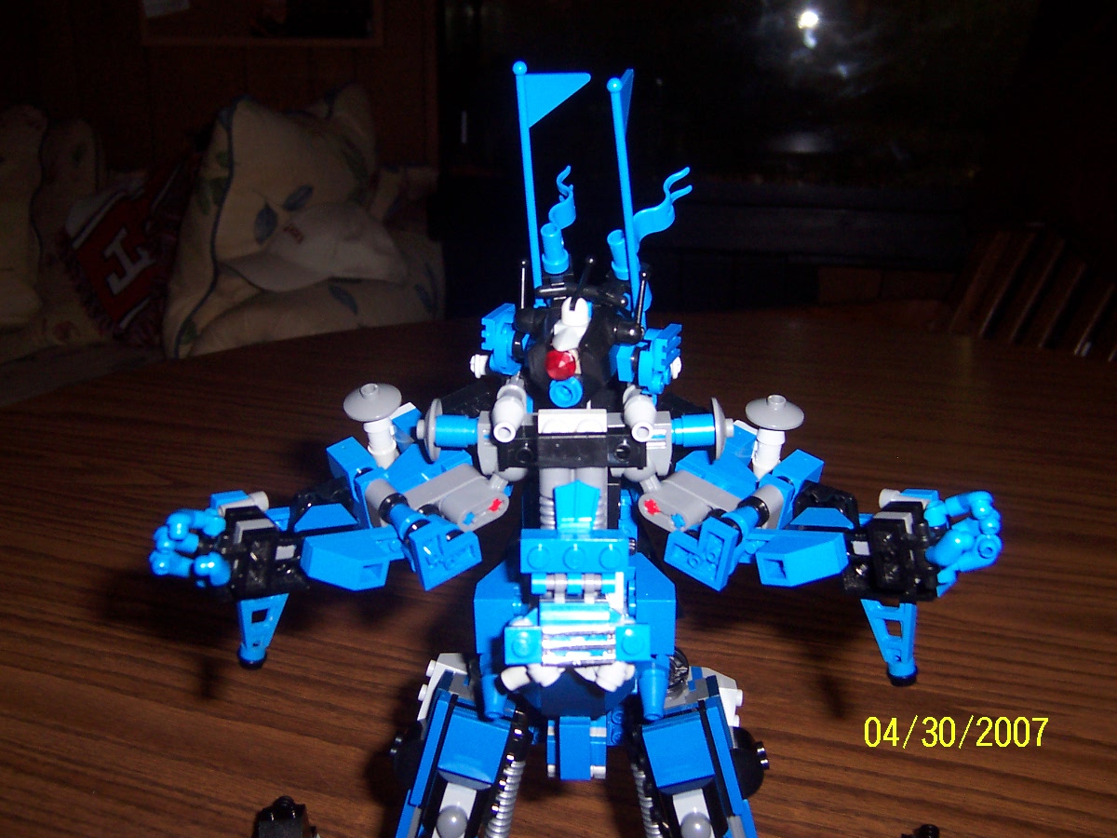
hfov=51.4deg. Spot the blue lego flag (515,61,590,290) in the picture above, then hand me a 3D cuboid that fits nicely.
[{"bbox_3d":[0.000,-0.053,0.283,0.018,0.065,0.004,5,31,13],"label":"blue lego flag"}]

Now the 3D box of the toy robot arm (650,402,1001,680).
[{"bbox_3d":[0.059,0.028,0.299,0.081,0.049,0.070,1,18,0],"label":"toy robot arm"}]

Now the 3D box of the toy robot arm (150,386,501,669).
[{"bbox_3d":[-0.054,0.025,0.300,0.081,0.051,0.068,1,18,0],"label":"toy robot arm"}]

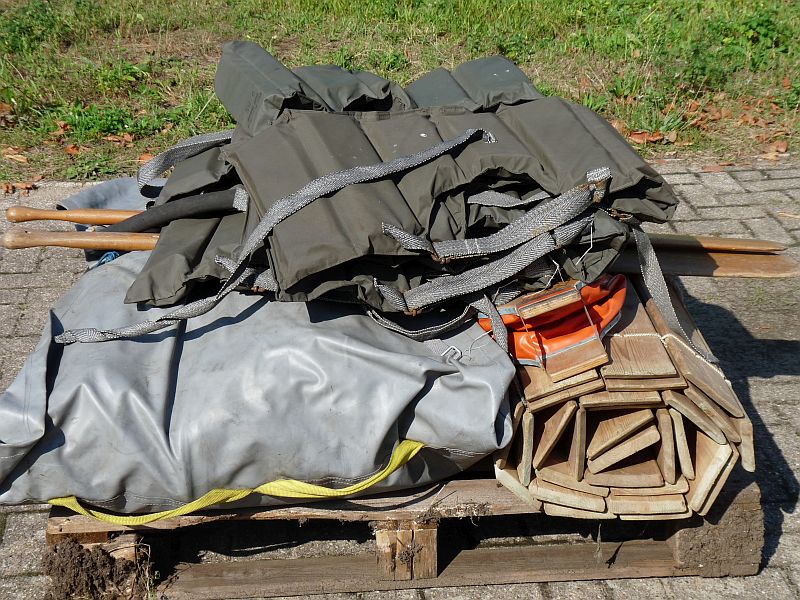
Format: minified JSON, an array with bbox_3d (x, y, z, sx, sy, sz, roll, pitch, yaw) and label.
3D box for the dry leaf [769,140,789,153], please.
[{"bbox_3d":[1.222,-0.493,4.686,0.060,0.030,0.050,-3,24,-6],"label":"dry leaf"}]

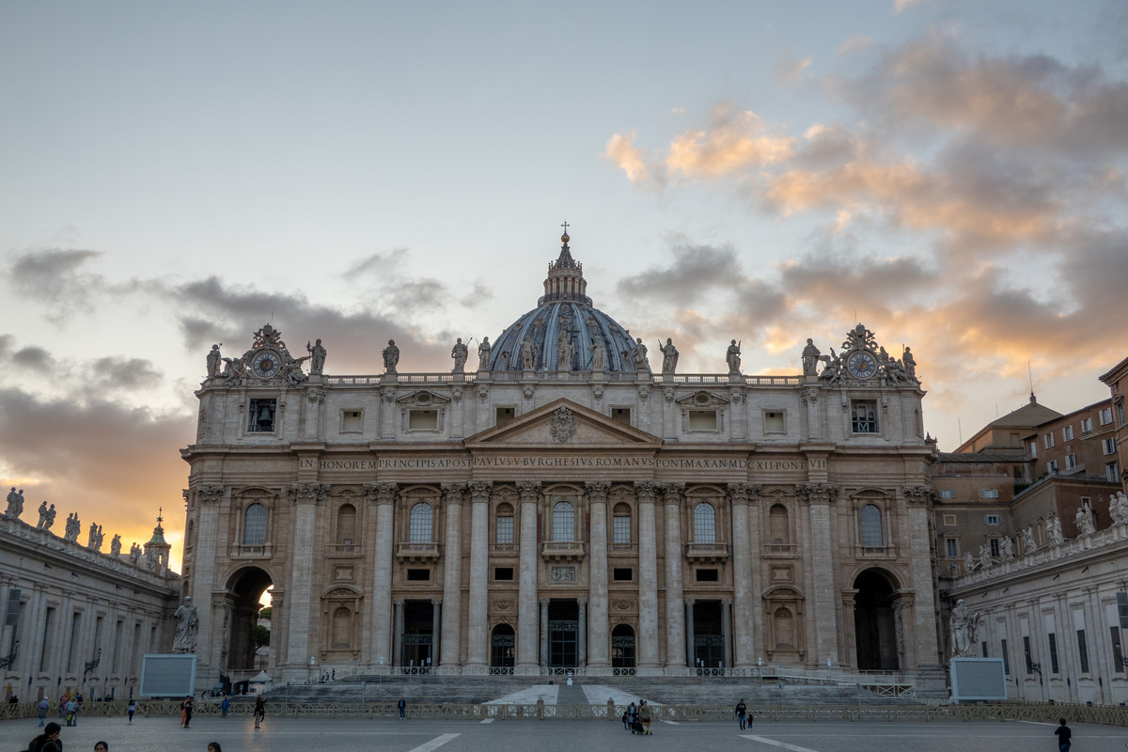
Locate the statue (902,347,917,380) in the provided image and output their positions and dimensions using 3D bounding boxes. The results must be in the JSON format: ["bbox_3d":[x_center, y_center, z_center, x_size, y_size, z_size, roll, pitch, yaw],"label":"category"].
[{"bbox_3d":[55.190,-1.920,184.830,2.000,5.500,1.700,0,-16,1],"label":"statue"}]

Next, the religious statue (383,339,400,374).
[{"bbox_3d":[-27.499,-3.093,184.547,2.600,5.604,1.900,0,-14,0],"label":"religious statue"}]

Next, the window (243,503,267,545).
[{"bbox_3d":[-47.550,22.850,179.040,3.250,6.500,0.600,0,-16,1],"label":"window"}]

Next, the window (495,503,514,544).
[{"bbox_3d":[-9.095,22.542,177.186,2.850,6.481,0.600,0,-16,0],"label":"window"}]

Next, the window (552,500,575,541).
[{"bbox_3d":[-0.070,22.920,182.320,3.620,6.430,0.800,0,-15,0],"label":"window"}]

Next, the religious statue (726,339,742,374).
[{"bbox_3d":[27.020,-3.040,184.590,2.200,5.600,1.700,0,-16,1],"label":"religious statue"}]

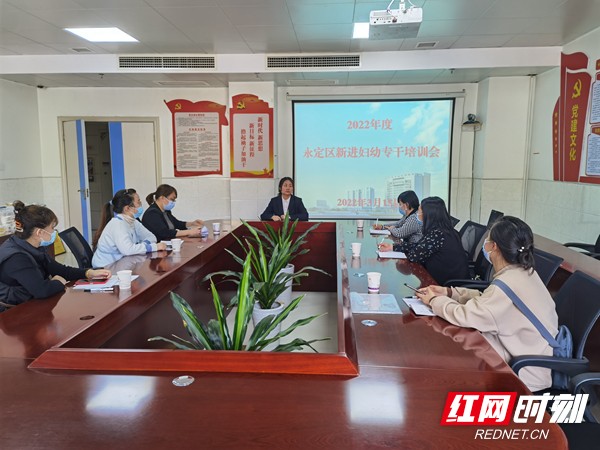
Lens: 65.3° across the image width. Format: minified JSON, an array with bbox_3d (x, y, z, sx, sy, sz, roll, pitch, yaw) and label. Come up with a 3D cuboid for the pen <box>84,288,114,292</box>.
[{"bbox_3d":[-1.018,0.331,2.372,0.141,0.011,0.011,-1,8,-9],"label":"pen"}]

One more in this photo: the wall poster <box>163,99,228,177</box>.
[{"bbox_3d":[-1.618,-1.354,7.305,1.018,1.200,0.020,1,7,4],"label":"wall poster"}]

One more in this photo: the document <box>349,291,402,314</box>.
[{"bbox_3d":[0.346,0.361,2.167,0.215,0.004,0.302,1,7,4],"label":"document"}]

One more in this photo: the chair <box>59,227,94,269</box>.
[{"bbox_3d":[-1.456,0.485,3.544,0.600,0.930,0.570,-1,8,-10],"label":"chair"}]

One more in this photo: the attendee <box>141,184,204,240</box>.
[{"bbox_3d":[-1.156,0.238,4.298,0.680,1.220,0.500,0,8,2],"label":"attendee"}]

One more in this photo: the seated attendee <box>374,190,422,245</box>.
[{"bbox_3d":[1.032,0.251,4.468,0.680,1.150,0.500,1,8,7],"label":"seated attendee"}]

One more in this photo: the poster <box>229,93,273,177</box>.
[{"bbox_3d":[-0.705,-1.300,6.872,0.656,1.216,0.020,1,7,4],"label":"poster"}]

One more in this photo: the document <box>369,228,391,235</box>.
[{"bbox_3d":[0.754,0.071,4.404,0.185,0.015,0.240,1,8,4],"label":"document"}]

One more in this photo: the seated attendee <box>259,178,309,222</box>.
[{"bbox_3d":[-0.197,0.059,5.500,0.540,1.230,0.680,1,7,4],"label":"seated attendee"}]

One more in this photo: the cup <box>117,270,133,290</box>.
[{"bbox_3d":[-0.921,0.291,2.476,0.074,0.088,0.074,0,8,0],"label":"cup"}]

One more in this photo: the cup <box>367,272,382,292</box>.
[{"bbox_3d":[0.385,0.297,2.429,0.074,0.088,0.074,1,8,4],"label":"cup"}]

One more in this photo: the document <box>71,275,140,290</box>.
[{"bbox_3d":[-1.043,0.308,2.559,0.217,0.008,0.302,1,7,4],"label":"document"}]

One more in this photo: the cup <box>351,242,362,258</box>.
[{"bbox_3d":[0.412,0.169,3.401,0.072,0.085,0.072,0,8,0],"label":"cup"}]

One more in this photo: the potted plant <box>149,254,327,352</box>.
[{"bbox_3d":[-0.261,0.628,2.097,0.750,1.030,0.700,1,8,4],"label":"potted plant"}]

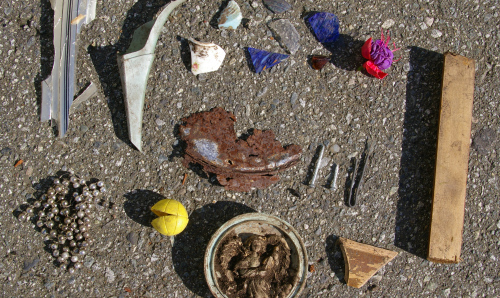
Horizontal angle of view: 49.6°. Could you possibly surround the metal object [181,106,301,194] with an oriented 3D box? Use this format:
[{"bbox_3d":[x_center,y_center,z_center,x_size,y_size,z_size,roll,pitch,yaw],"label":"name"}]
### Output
[{"bbox_3d":[-0.016,0.004,0.553,0.126,0.015,0.073,24,86,5],"label":"metal object"}]

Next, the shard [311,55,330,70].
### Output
[{"bbox_3d":[0.073,-0.088,0.562,0.019,0.005,0.013,8,85,4],"label":"shard"}]

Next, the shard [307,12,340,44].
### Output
[{"bbox_3d":[0.081,-0.128,0.565,0.027,0.006,0.039,-29,84,0],"label":"shard"}]

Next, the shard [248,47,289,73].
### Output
[{"bbox_3d":[0.018,-0.089,0.565,0.044,0.005,0.025,11,86,4],"label":"shard"}]

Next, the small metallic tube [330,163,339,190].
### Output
[{"bbox_3d":[0.088,0.029,0.550,0.006,0.006,0.027,10,85,4],"label":"small metallic tube"}]

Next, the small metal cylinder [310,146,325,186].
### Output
[{"bbox_3d":[0.070,0.018,0.552,0.005,0.005,0.044,15,86,4],"label":"small metal cylinder"}]

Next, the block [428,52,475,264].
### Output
[{"bbox_3d":[0.199,0.009,0.539,0.030,0.020,0.204,6,85,3],"label":"block"}]

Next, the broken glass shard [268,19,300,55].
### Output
[{"bbox_3d":[0.040,-0.120,0.567,0.021,0.005,0.043,-36,84,-1],"label":"broken glass shard"}]

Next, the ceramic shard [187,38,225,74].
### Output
[{"bbox_3d":[-0.043,-0.098,0.566,0.038,0.009,0.040,-7,85,2],"label":"ceramic shard"}]

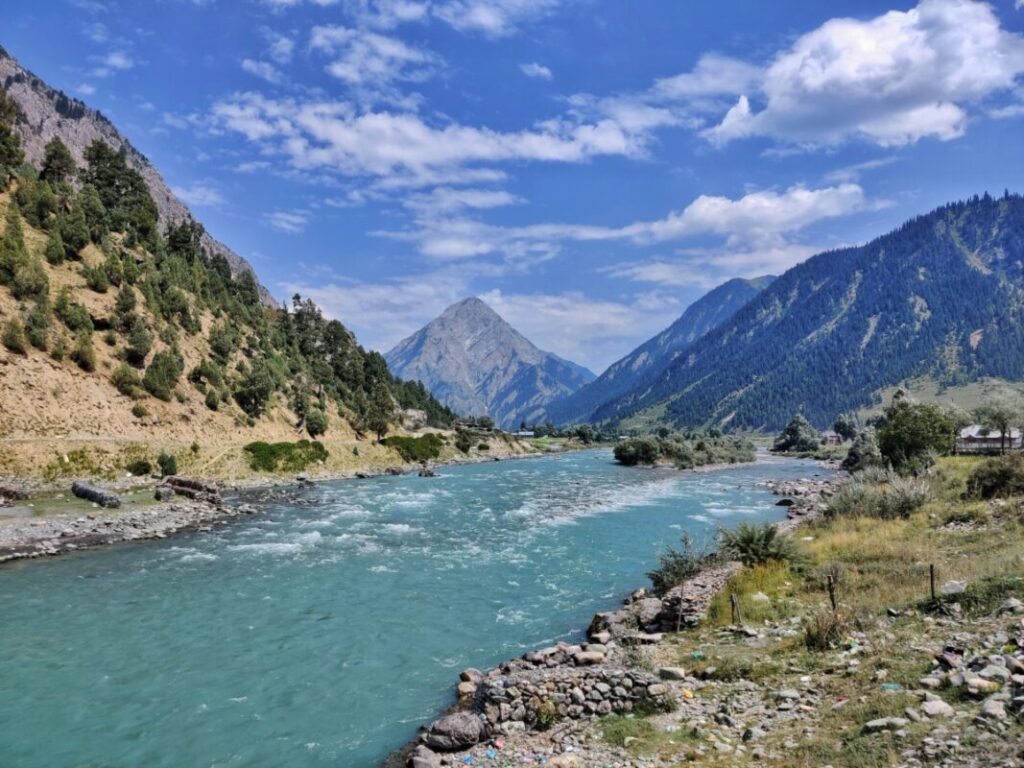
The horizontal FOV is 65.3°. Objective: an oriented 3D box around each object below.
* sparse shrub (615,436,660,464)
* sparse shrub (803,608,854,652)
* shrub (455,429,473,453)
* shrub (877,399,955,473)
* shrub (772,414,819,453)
[{"bbox_3d":[21.527,11.407,137.000,7.829,4.685,7.101,0,-3,0],"label":"sparse shrub"},{"bbox_3d":[6.855,5.318,17.300,1.032,0.794,0.884,0,-3,0],"label":"sparse shrub"},{"bbox_3d":[-9.716,11.318,160.000,3.594,4.774,3.606,0,-3,0],"label":"shrub"},{"bbox_3d":[47.488,6.061,94.000,9.059,8.579,8.262,0,-3,0],"label":"shrub"},{"bbox_3d":[69.216,12.085,195.000,11.148,9.203,9.546,0,-3,0],"label":"shrub"}]

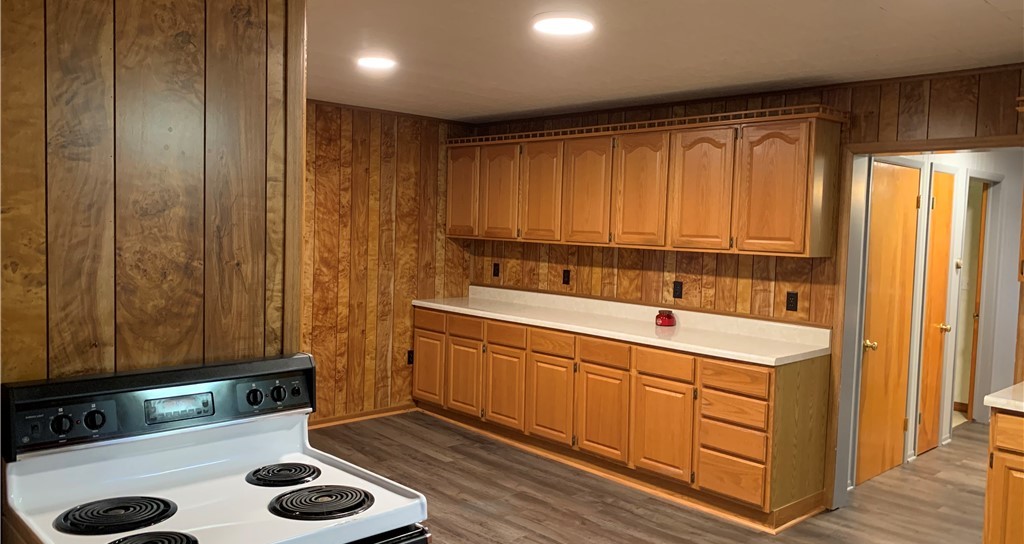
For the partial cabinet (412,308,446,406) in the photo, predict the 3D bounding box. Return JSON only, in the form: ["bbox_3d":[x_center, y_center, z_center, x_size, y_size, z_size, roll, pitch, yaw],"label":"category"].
[{"bbox_3d":[-0.428,0.660,6.278,0.623,0.769,0.438,-2,6,-43],"label":"partial cabinet"}]

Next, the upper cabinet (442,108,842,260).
[{"bbox_3d":[0.630,-0.575,5.295,0.325,0.779,3.143,-2,6,-43],"label":"upper cabinet"}]

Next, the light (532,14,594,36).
[{"bbox_3d":[0.206,-0.971,3.064,0.230,0.035,0.230,1,4,0],"label":"light"}]

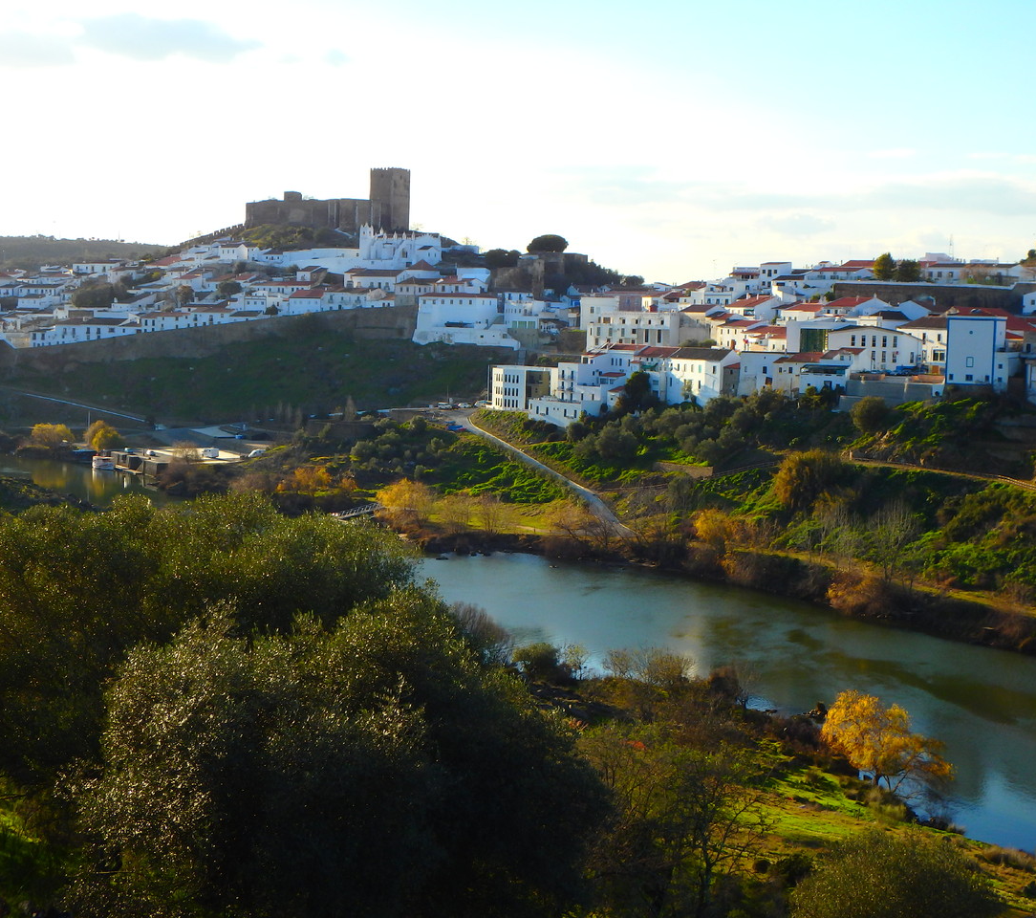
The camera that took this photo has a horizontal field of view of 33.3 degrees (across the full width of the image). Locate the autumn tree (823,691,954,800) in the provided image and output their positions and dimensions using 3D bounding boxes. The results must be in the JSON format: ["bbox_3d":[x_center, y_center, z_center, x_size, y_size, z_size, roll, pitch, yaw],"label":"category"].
[{"bbox_3d":[43.620,33.660,205.000,14.800,12.000,13.500,2,6,12],"label":"autumn tree"}]

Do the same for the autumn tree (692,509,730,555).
[{"bbox_3d":[41.690,15.540,373.000,8.200,9.800,8.000,2,6,6],"label":"autumn tree"}]

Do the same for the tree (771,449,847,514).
[{"bbox_3d":[63.190,4.880,376.000,16.000,12.800,13.000,2,6,10],"label":"tree"}]

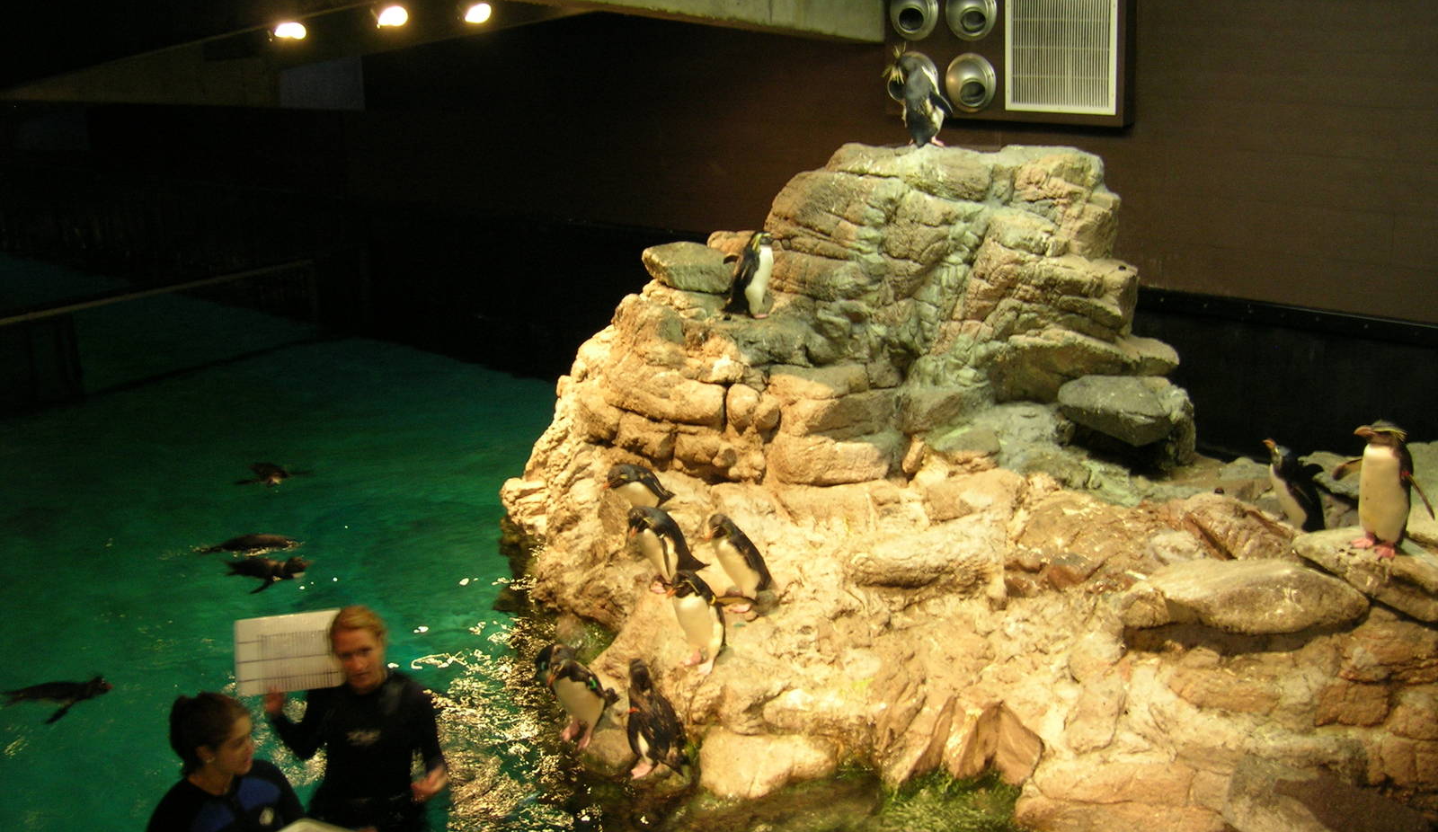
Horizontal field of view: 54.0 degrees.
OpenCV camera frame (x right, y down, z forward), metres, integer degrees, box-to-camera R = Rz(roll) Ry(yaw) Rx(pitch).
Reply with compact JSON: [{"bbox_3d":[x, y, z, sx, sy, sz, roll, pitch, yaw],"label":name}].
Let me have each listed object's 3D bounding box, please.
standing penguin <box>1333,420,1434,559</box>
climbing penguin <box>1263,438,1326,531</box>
[{"bbox_3d":[2.282,0.249,4.850,0.310,0.465,0.210,12,22,41],"label":"standing penguin"},{"bbox_3d":[2.154,0.275,5.283,0.250,0.440,0.210,-12,20,-29],"label":"climbing penguin"}]

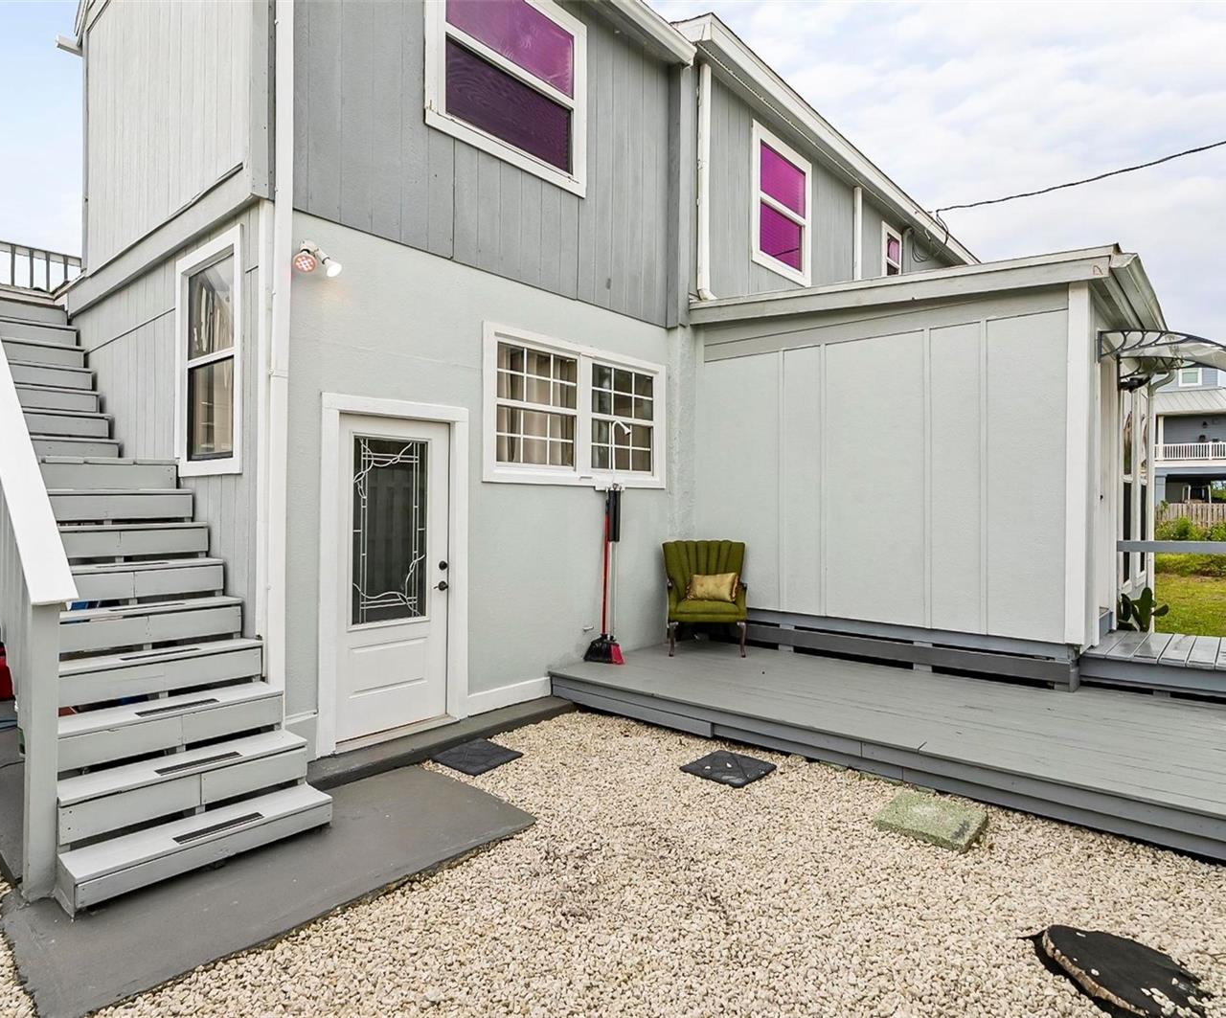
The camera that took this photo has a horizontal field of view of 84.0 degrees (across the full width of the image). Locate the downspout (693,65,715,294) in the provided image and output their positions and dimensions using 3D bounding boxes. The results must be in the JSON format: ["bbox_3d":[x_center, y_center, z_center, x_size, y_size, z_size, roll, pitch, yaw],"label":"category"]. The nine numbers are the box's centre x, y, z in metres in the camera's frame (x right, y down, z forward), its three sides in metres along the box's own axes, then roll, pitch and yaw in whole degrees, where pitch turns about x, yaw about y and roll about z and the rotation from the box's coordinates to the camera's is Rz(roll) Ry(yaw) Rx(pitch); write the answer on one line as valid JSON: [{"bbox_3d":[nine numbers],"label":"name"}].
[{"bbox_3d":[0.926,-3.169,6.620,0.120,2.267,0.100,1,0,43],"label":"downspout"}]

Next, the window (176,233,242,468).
[{"bbox_3d":[-2.678,-0.975,4.481,1.050,1.510,0.070,1,0,40],"label":"window"}]

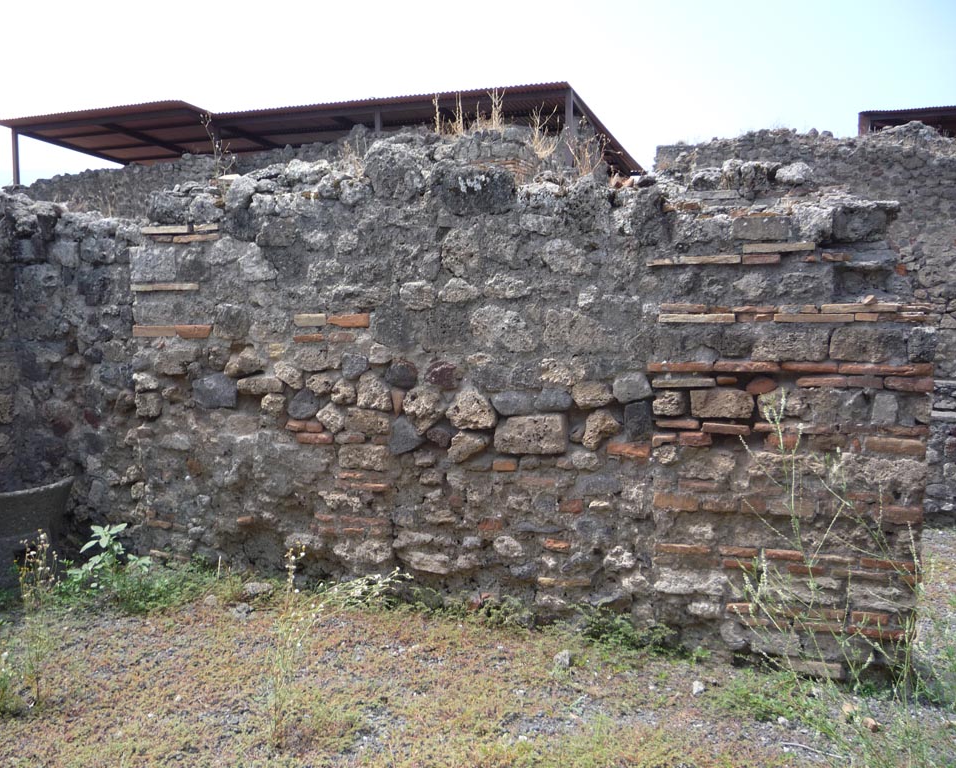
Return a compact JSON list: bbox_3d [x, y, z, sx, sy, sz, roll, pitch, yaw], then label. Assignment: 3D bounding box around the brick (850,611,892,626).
[{"bbox_3d":[1.754,1.034,3.985,0.153,0.054,0.130,1,4,16],"label":"brick"}]

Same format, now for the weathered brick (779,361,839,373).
[{"bbox_3d":[1.471,-0.076,3.954,0.240,0.046,0.120,1,5,15],"label":"weathered brick"}]

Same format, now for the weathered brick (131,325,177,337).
[{"bbox_3d":[-1.713,-0.286,4.807,0.265,0.059,0.120,1,5,15],"label":"weathered brick"}]

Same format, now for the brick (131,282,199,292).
[{"bbox_3d":[-1.676,-0.530,4.893,0.428,0.039,0.160,1,4,16],"label":"brick"}]

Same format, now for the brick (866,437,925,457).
[{"bbox_3d":[1.822,0.264,3.897,0.242,0.078,0.140,1,5,15],"label":"brick"}]

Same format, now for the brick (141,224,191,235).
[{"bbox_3d":[-1.659,-0.826,4.812,0.292,0.038,0.130,1,3,15],"label":"brick"}]

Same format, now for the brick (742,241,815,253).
[{"bbox_3d":[1.365,-0.613,4.037,0.304,0.037,0.140,1,3,15],"label":"brick"}]

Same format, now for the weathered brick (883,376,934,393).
[{"bbox_3d":[1.872,-0.004,3.882,0.196,0.054,0.140,1,4,16],"label":"weathered brick"}]

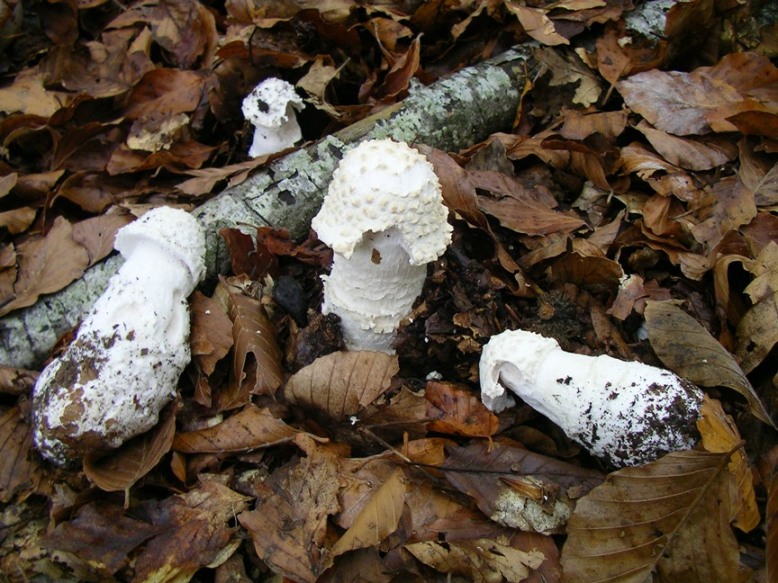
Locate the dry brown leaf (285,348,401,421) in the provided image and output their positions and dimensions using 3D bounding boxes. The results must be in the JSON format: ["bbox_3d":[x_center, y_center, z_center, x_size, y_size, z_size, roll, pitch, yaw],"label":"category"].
[{"bbox_3d":[-0.021,0.042,0.415,0.055,0.012,0.035,-37,70,-18],"label":"dry brown leaf"}]

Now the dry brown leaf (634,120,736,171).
[{"bbox_3d":[0.204,-0.101,0.598,0.072,0.012,0.032,22,65,11],"label":"dry brown leaf"}]

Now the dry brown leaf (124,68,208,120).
[{"bbox_3d":[-0.159,-0.141,0.609,0.047,0.013,0.055,9,59,0],"label":"dry brown leaf"}]

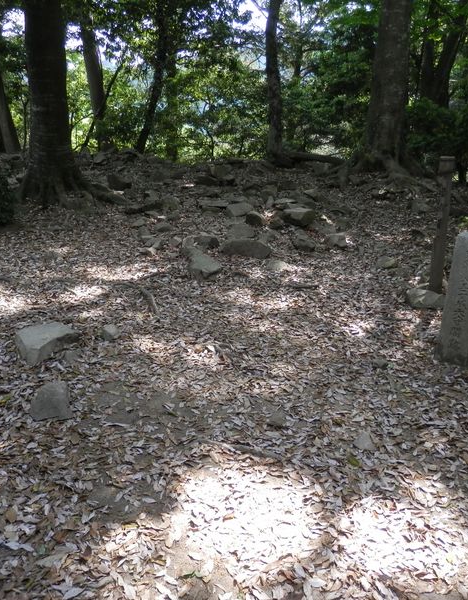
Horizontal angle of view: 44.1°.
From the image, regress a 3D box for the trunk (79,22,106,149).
[{"bbox_3d":[-3.323,-5.045,13.683,0.340,2.830,0.340,-5,13,0],"label":"trunk"}]

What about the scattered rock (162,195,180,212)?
[{"bbox_3d":[-0.974,-1.503,9.000,0.290,0.200,0.270,0,13,0],"label":"scattered rock"}]

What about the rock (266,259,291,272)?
[{"bbox_3d":[0.403,-0.315,5.350,0.235,0.090,0.190,0,19,0],"label":"rock"}]

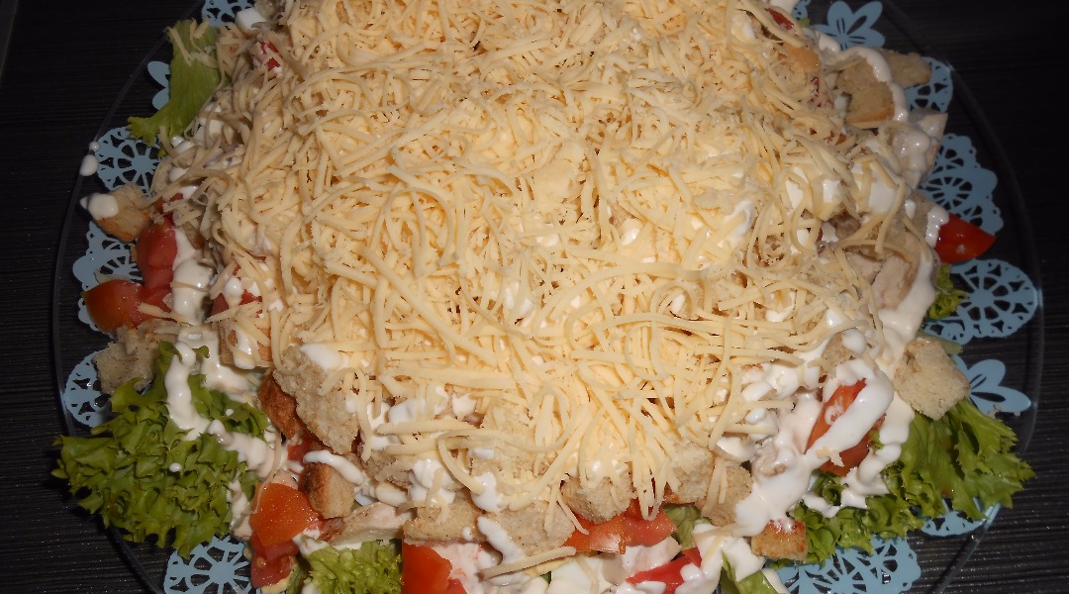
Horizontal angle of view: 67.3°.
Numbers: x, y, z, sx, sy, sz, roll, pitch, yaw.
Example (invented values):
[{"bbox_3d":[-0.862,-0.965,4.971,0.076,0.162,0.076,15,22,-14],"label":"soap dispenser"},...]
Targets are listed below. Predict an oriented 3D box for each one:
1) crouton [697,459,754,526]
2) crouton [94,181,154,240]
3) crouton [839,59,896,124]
[{"bbox_3d":[0.052,0.053,0.218,0.014,0.013,0.016,7,66,3],"label":"crouton"},{"bbox_3d":[-0.138,-0.028,0.270,0.013,0.012,0.014,33,70,13],"label":"crouton"},{"bbox_3d":[0.109,-0.068,0.265,0.015,0.014,0.014,-3,61,12],"label":"crouton"}]

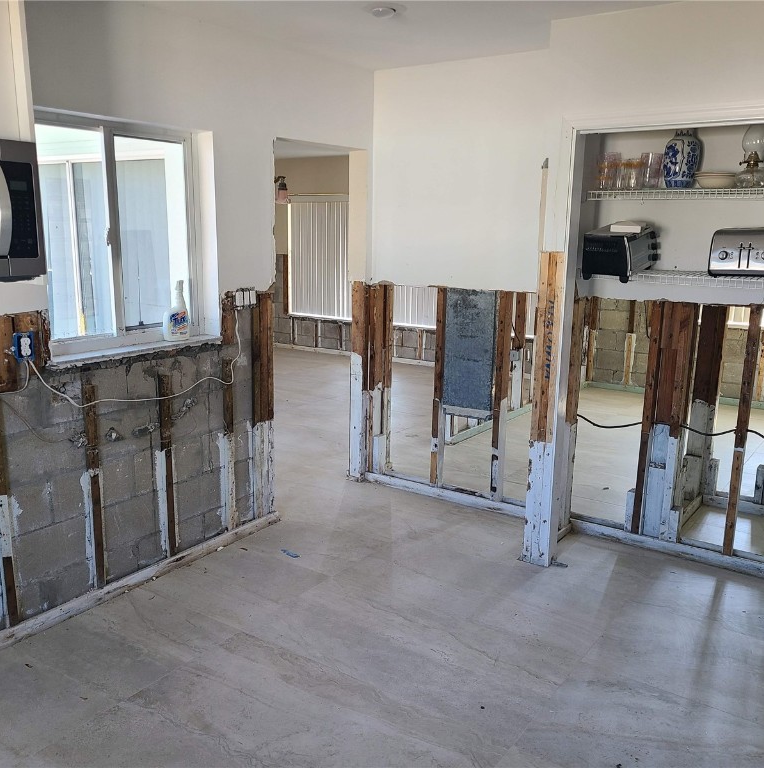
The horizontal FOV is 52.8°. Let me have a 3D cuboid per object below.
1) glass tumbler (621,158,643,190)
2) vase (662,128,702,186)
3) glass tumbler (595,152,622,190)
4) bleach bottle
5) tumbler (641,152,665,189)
[{"bbox_3d":[1.126,-0.949,3.482,0.090,0.138,0.090,1,12,0],"label":"glass tumbler"},{"bbox_3d":[1.321,-0.998,3.378,0.150,0.280,0.150,9,14,34],"label":"vase"},{"bbox_3d":[1.050,-0.978,3.555,0.095,0.162,0.095,1,12,0],"label":"glass tumbler"},{"bbox_3d":[-0.978,-0.346,3.650,0.116,0.278,0.070,-8,15,-37],"label":"bleach bottle"},{"bbox_3d":[1.202,-0.946,3.429,0.092,0.154,0.092,9,14,34],"label":"tumbler"}]

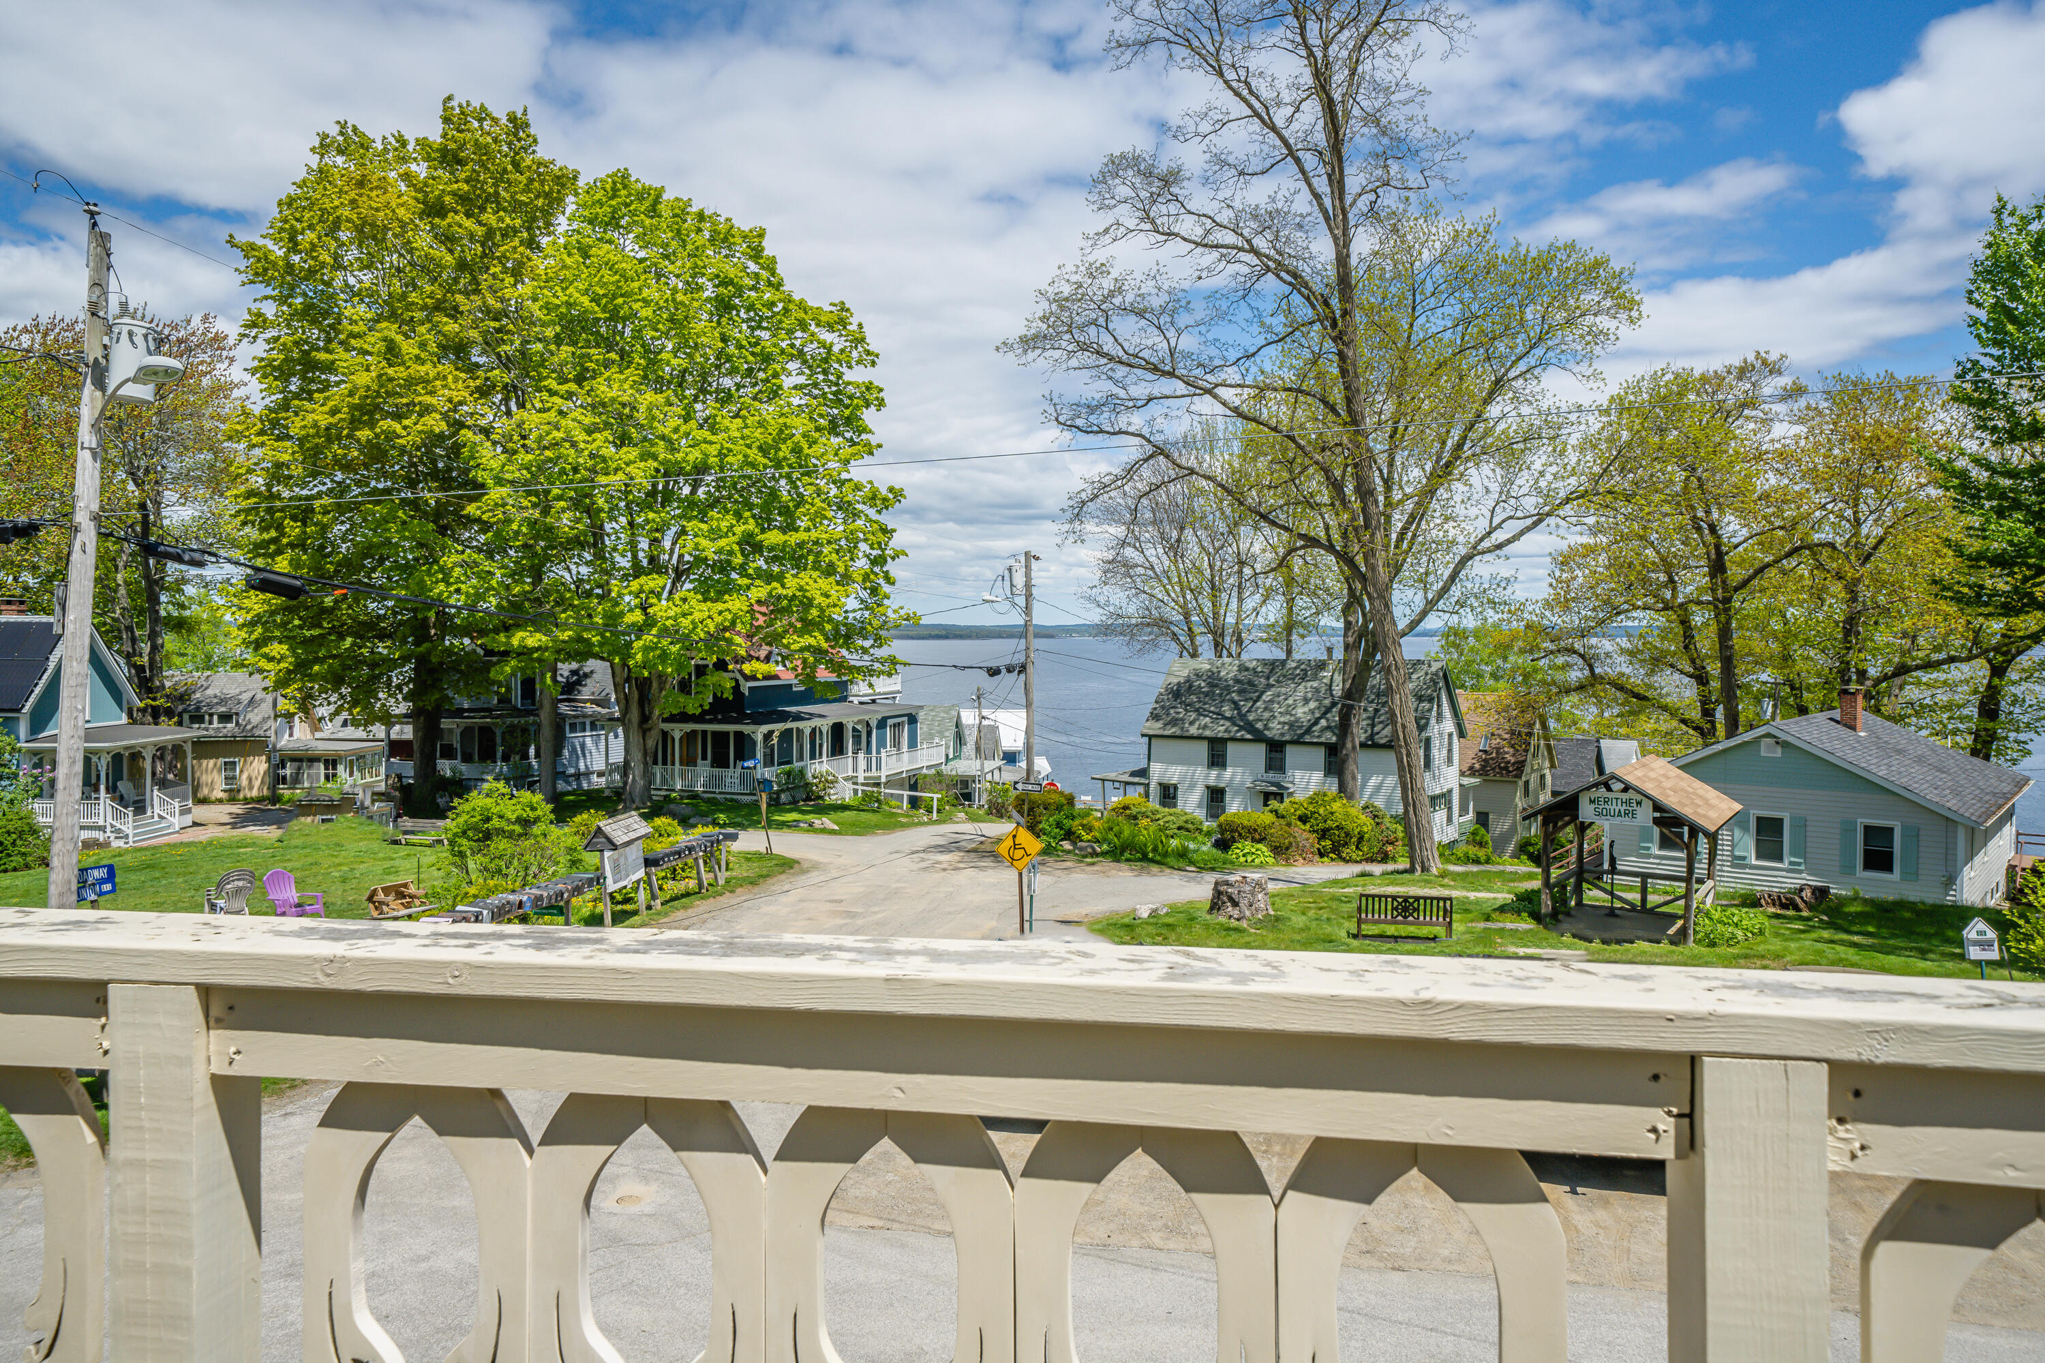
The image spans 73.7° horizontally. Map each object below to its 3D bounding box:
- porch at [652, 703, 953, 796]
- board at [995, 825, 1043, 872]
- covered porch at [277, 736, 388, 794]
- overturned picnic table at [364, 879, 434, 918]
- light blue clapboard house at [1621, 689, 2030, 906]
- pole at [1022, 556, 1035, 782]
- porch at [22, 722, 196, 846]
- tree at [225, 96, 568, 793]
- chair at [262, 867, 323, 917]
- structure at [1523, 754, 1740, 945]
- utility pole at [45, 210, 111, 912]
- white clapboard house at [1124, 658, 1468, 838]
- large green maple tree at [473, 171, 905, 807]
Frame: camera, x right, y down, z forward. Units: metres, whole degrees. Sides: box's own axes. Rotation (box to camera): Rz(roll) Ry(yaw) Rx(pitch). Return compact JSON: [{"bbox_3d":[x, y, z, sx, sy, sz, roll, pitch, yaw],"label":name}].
[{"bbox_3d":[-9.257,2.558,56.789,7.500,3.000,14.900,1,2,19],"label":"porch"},{"bbox_3d":[-0.041,2.897,23.600,0.840,0.840,0.040,-2,2,0],"label":"board"},{"bbox_3d":[-32.800,3.989,64.674,3.800,2.800,3.700,0,2,7],"label":"covered porch"},{"bbox_3d":[-11.299,4.045,24.753,0.650,0.680,1.250,1,2,27],"label":"overturned picnic table"},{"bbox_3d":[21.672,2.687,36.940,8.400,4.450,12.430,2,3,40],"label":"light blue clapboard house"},{"bbox_3d":[0.240,0.373,43.039,0.250,8.850,0.250,-1,2,0],"label":"pole"},{"bbox_3d":[-26.800,3.017,40.530,2.900,3.050,4.900,0,2,-2],"label":"porch"},{"bbox_3d":[-19.024,-6.813,41.788,10.500,21.900,10.200,0,2,0],"label":"tree"},{"bbox_3d":[-13.172,3.914,24.648,0.840,0.950,0.760,1,2,29],"label":"chair"},{"bbox_3d":[11.522,3.064,25.720,3.200,3.030,3.710,1,2,35],"label":"structure"},{"bbox_3d":[-10.064,-0.106,14.505,0.280,9.800,0.280,3,2,0],"label":"utility pole"},{"bbox_3d":[14.350,3.401,70.157,14.700,9.200,7.450,1,2,35],"label":"white clapboard house"},{"bbox_3d":[-11.500,-6.471,45.805,15.000,21.400,14.500,0,2,0],"label":"large green maple tree"}]

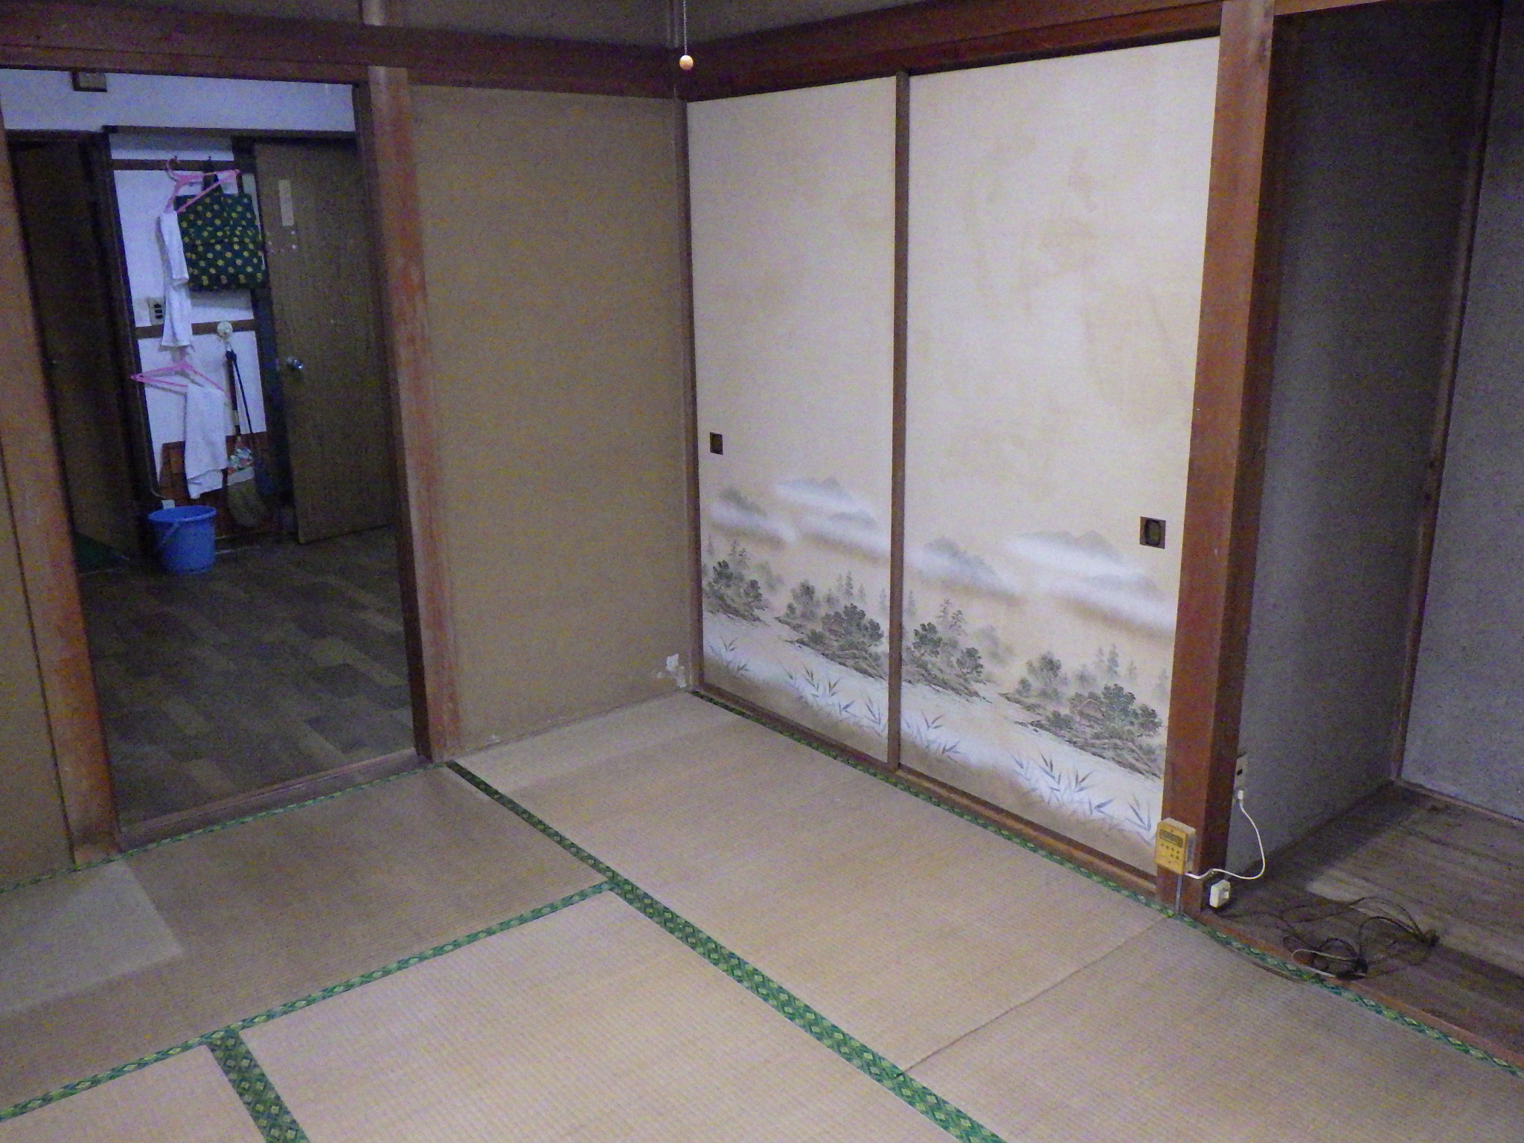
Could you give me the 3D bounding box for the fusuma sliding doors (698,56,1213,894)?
[{"bbox_3d":[0.340,-0.317,3.151,0.060,1.760,1.680,-13,20,-38],"label":"fusuma sliding doors"}]

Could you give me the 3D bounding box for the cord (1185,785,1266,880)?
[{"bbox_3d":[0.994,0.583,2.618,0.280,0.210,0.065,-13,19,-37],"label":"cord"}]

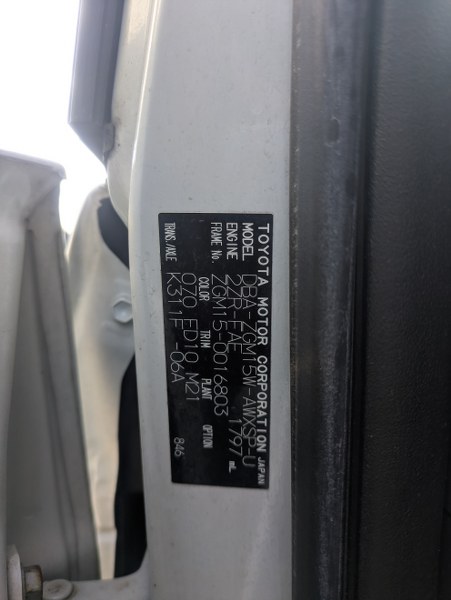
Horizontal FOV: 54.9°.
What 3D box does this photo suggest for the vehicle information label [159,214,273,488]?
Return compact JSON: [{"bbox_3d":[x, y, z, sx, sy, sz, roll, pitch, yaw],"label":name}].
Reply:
[{"bbox_3d":[-0.003,0.023,0.163,0.040,0.109,0.002,1,15,7],"label":"vehicle information label"}]

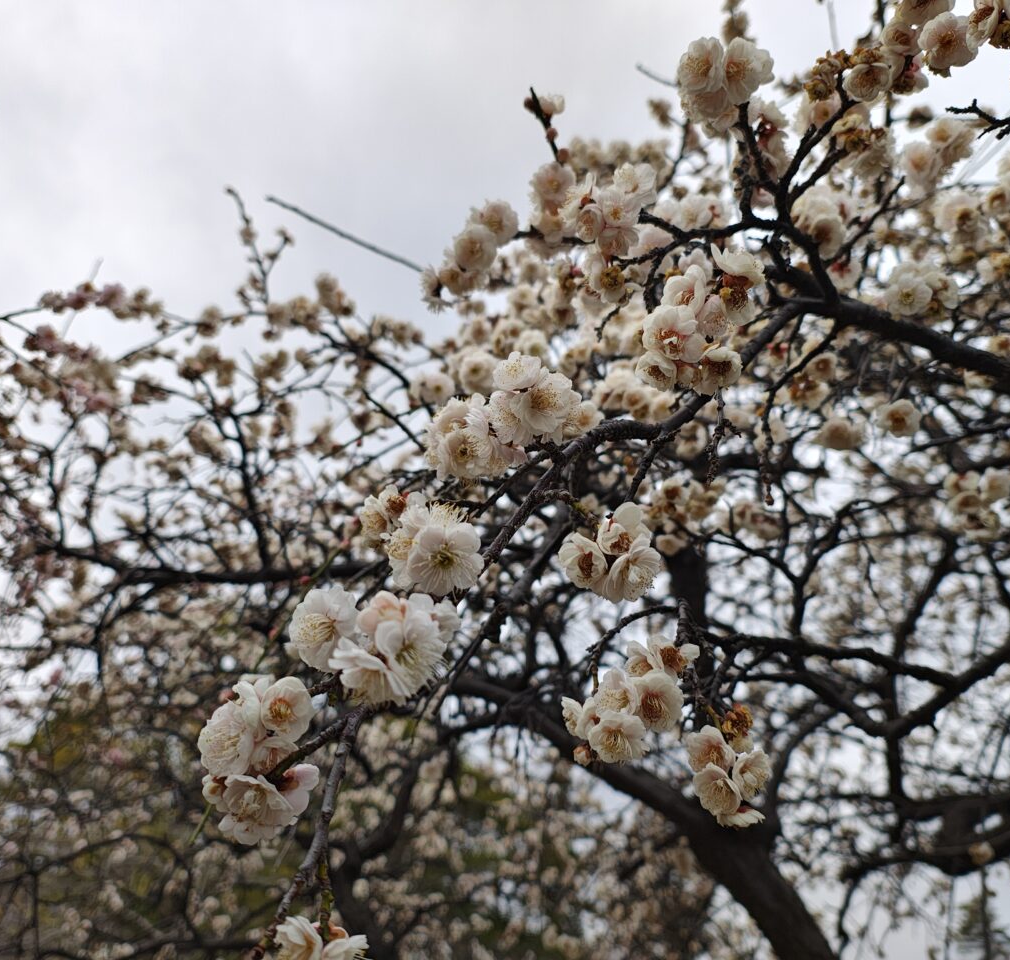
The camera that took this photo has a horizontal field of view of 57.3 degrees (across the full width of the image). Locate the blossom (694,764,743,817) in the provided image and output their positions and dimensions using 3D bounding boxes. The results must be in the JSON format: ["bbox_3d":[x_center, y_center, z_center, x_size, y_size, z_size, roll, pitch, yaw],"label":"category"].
[{"bbox_3d":[0.101,0.146,0.435,0.024,0.025,0.015,-11,14,25],"label":"blossom"}]

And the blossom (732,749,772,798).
[{"bbox_3d":[0.123,0.146,0.460,0.022,0.024,0.014,12,14,-35],"label":"blossom"}]

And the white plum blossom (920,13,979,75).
[{"bbox_3d":[0.192,-0.189,0.400,0.025,0.025,0.015,-3,11,6],"label":"white plum blossom"}]

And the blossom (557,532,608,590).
[{"bbox_3d":[0.035,0.037,0.420,0.023,0.026,0.014,-1,24,4],"label":"blossom"}]

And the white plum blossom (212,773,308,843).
[{"bbox_3d":[-0.083,0.112,0.315,0.028,0.017,0.025,-7,-65,16],"label":"white plum blossom"}]

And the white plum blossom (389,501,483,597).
[{"bbox_3d":[-0.024,0.024,0.320,0.029,0.029,0.018,1,6,-2],"label":"white plum blossom"}]

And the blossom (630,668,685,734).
[{"bbox_3d":[0.068,0.098,0.410,0.025,0.027,0.014,2,24,-7],"label":"blossom"}]

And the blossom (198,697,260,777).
[{"bbox_3d":[-0.094,0.087,0.315,0.025,0.026,0.016,-15,-6,33],"label":"blossom"}]

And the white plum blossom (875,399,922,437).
[{"bbox_3d":[0.234,-0.037,0.550,0.025,0.023,0.013,1,21,-3],"label":"white plum blossom"}]

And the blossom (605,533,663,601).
[{"bbox_3d":[0.052,0.035,0.375,0.025,0.025,0.017,19,13,-39],"label":"blossom"}]

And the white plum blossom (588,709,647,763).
[{"bbox_3d":[0.050,0.113,0.410,0.025,0.025,0.015,2,17,-6],"label":"white plum blossom"}]

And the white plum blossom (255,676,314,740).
[{"bbox_3d":[-0.095,0.099,0.400,0.026,0.027,0.014,3,2,-9],"label":"white plum blossom"}]

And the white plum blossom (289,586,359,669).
[{"bbox_3d":[-0.060,0.049,0.305,0.025,0.026,0.016,-16,-2,34],"label":"white plum blossom"}]

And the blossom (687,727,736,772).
[{"bbox_3d":[0.100,0.132,0.450,0.024,0.024,0.014,-3,23,9],"label":"blossom"}]

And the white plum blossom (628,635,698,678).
[{"bbox_3d":[0.073,0.083,0.430,0.032,0.023,0.015,3,20,-10],"label":"white plum blossom"}]

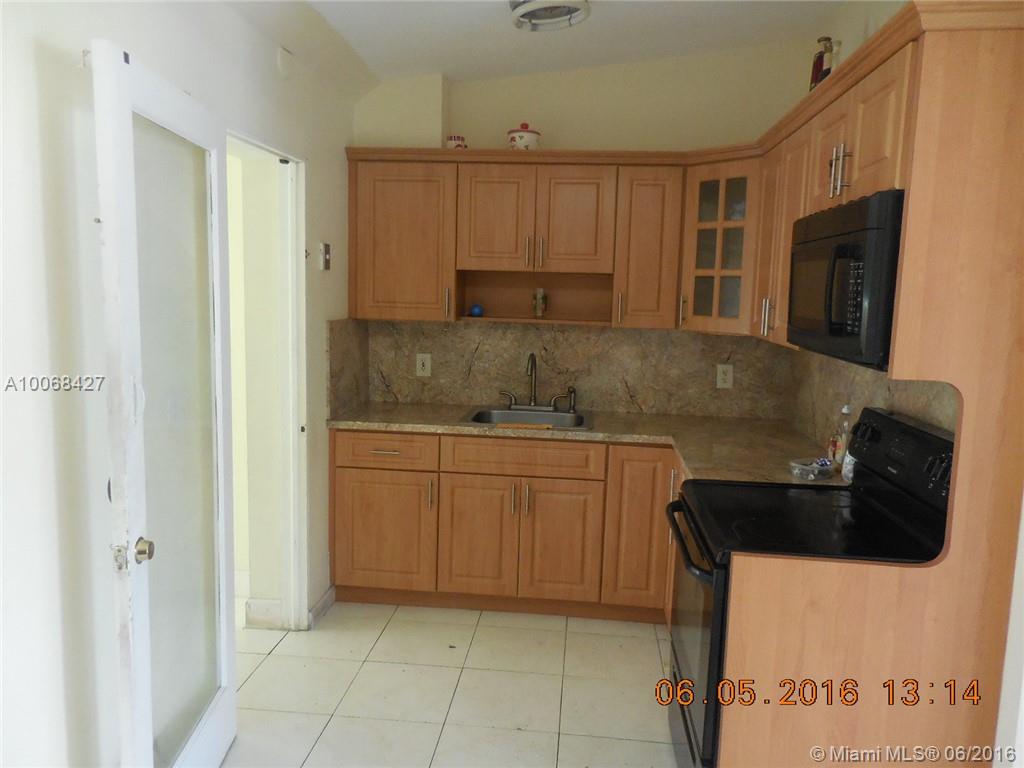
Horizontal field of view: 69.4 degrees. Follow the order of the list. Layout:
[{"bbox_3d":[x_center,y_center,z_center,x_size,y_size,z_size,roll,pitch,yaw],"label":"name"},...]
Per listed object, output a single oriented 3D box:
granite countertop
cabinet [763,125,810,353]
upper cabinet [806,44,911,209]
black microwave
[{"bbox_3d":[0.242,0.243,3.288,2.225,0.035,1.340,2,8,6],"label":"granite countertop"},{"bbox_3d":[1.172,-0.531,2.778,0.336,0.759,0.724,2,8,6],"label":"cabinet"},{"bbox_3d":[1.092,-0.645,2.013,0.336,0.333,0.771,2,8,6],"label":"upper cabinet"},{"bbox_3d":[1.056,-0.282,2.065,0.385,0.398,0.760,2,8,6],"label":"black microwave"}]

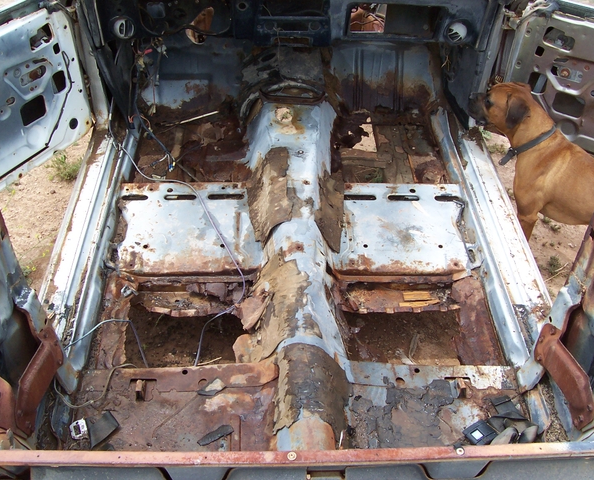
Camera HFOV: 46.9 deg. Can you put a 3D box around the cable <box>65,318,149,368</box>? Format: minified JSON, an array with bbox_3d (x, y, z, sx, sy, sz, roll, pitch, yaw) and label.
[{"bbox_3d":[-0.532,0.304,1.928,0.200,0.190,0.110,-19,45,-21],"label":"cable"}]

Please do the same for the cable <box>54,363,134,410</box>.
[{"bbox_3d":[-0.520,0.373,1.776,0.205,0.075,0.100,-16,44,-18],"label":"cable"}]

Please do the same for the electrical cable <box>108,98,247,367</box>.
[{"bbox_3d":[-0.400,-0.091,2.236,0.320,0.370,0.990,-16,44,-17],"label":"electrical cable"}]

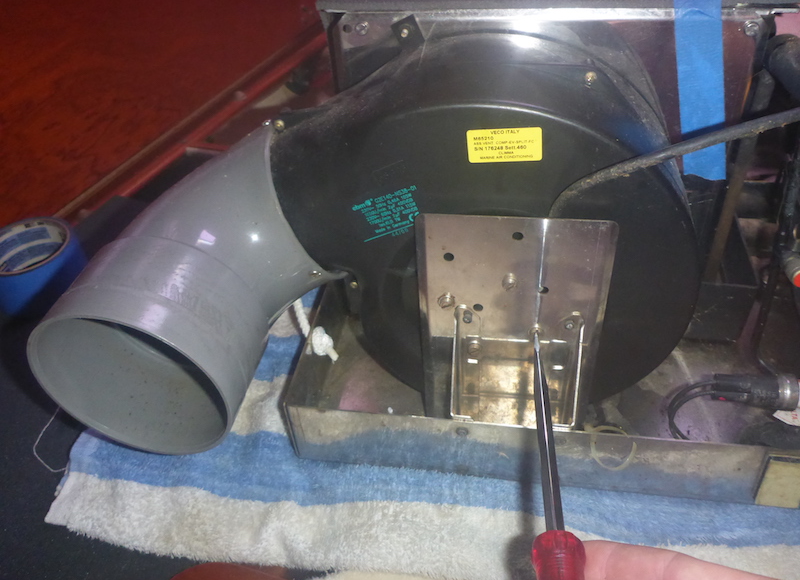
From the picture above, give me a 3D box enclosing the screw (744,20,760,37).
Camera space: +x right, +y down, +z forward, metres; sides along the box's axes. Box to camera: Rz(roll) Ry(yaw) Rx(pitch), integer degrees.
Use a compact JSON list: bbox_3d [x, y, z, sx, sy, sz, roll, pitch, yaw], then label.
[{"bbox_3d":[0.197,-0.145,0.361,0.008,0.008,0.005,3,39,9],"label":"screw"}]

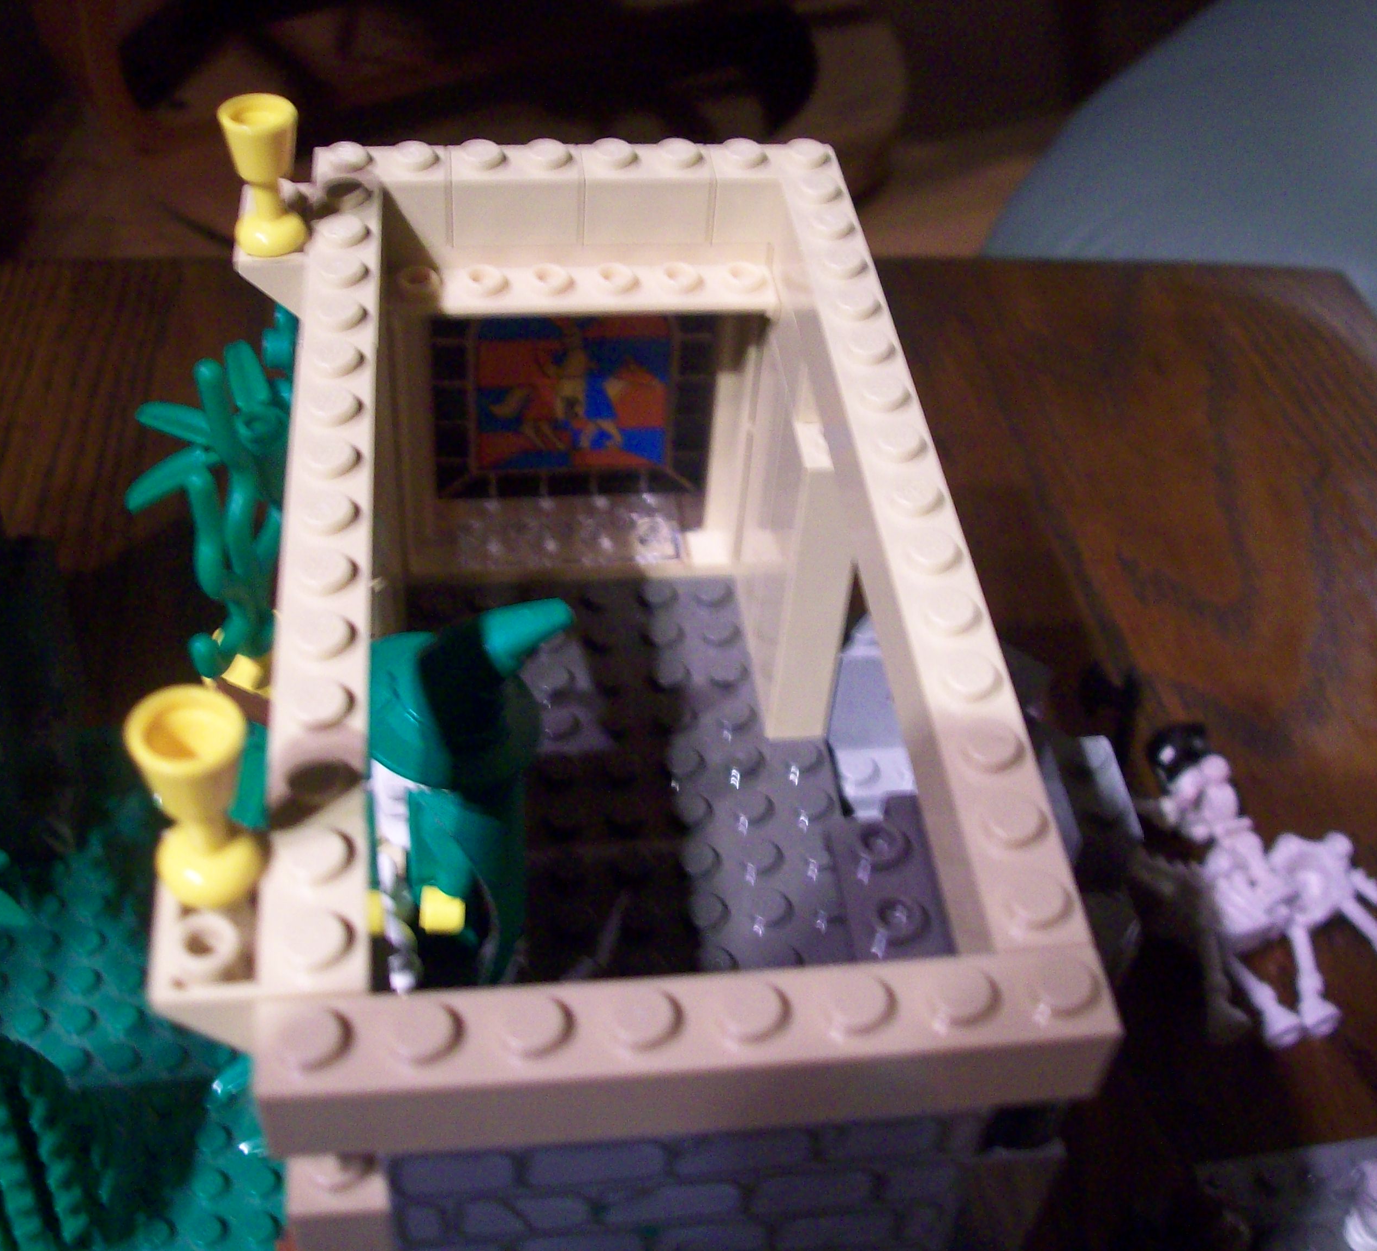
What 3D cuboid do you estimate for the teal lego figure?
[{"bbox_3d":[-0.026,0.018,0.195,0.023,0.050,0.022,-31,55,-30],"label":"teal lego figure"}]

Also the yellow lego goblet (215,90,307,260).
[{"bbox_3d":[-0.046,-0.049,0.191,0.008,0.016,0.008,-2,46,-7],"label":"yellow lego goblet"}]

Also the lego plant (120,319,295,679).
[{"bbox_3d":[-0.060,-0.016,0.233,0.028,0.056,0.026,-2,46,-7],"label":"lego plant"}]

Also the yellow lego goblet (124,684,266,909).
[{"bbox_3d":[-0.036,0.013,0.130,0.008,0.016,0.008,-2,46,-7],"label":"yellow lego goblet"}]

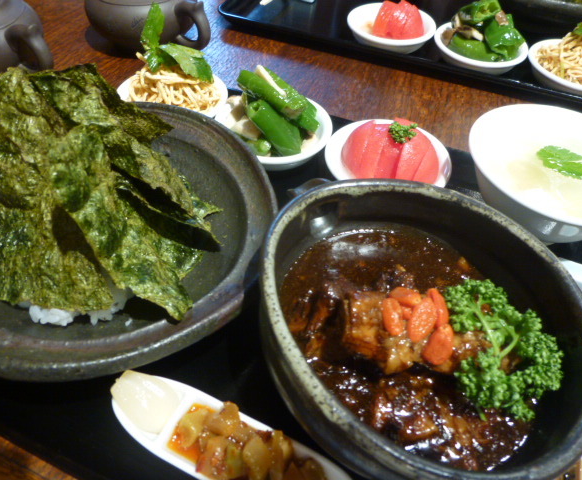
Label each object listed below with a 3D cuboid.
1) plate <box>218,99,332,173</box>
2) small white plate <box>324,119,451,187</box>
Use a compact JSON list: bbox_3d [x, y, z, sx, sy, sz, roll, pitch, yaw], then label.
[{"bbox_3d":[-0.014,-0.081,0.368,0.092,0.027,0.092,2,50,-2],"label":"plate"},{"bbox_3d":[0.071,-0.052,0.349,0.092,0.027,0.092,2,50,-2],"label":"small white plate"}]

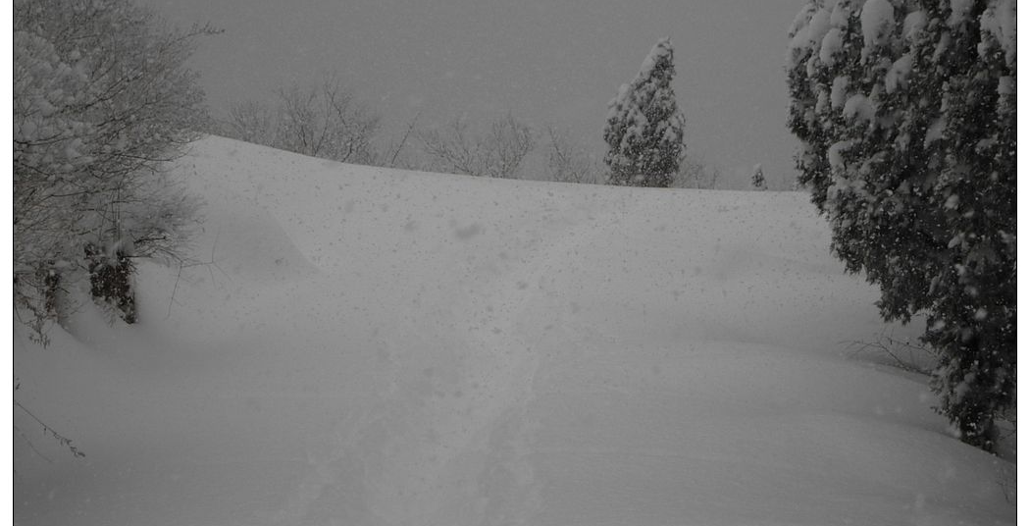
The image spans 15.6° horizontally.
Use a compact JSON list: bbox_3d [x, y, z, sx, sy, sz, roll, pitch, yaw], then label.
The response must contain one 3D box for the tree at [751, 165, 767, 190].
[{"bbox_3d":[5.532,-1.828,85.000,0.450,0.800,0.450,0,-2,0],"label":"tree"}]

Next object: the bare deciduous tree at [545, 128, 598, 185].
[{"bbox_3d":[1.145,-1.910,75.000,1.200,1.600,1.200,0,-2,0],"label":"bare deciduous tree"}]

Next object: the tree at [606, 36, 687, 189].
[{"bbox_3d":[1.990,-2.207,58.000,1.300,2.500,1.300,0,-2,0],"label":"tree"}]

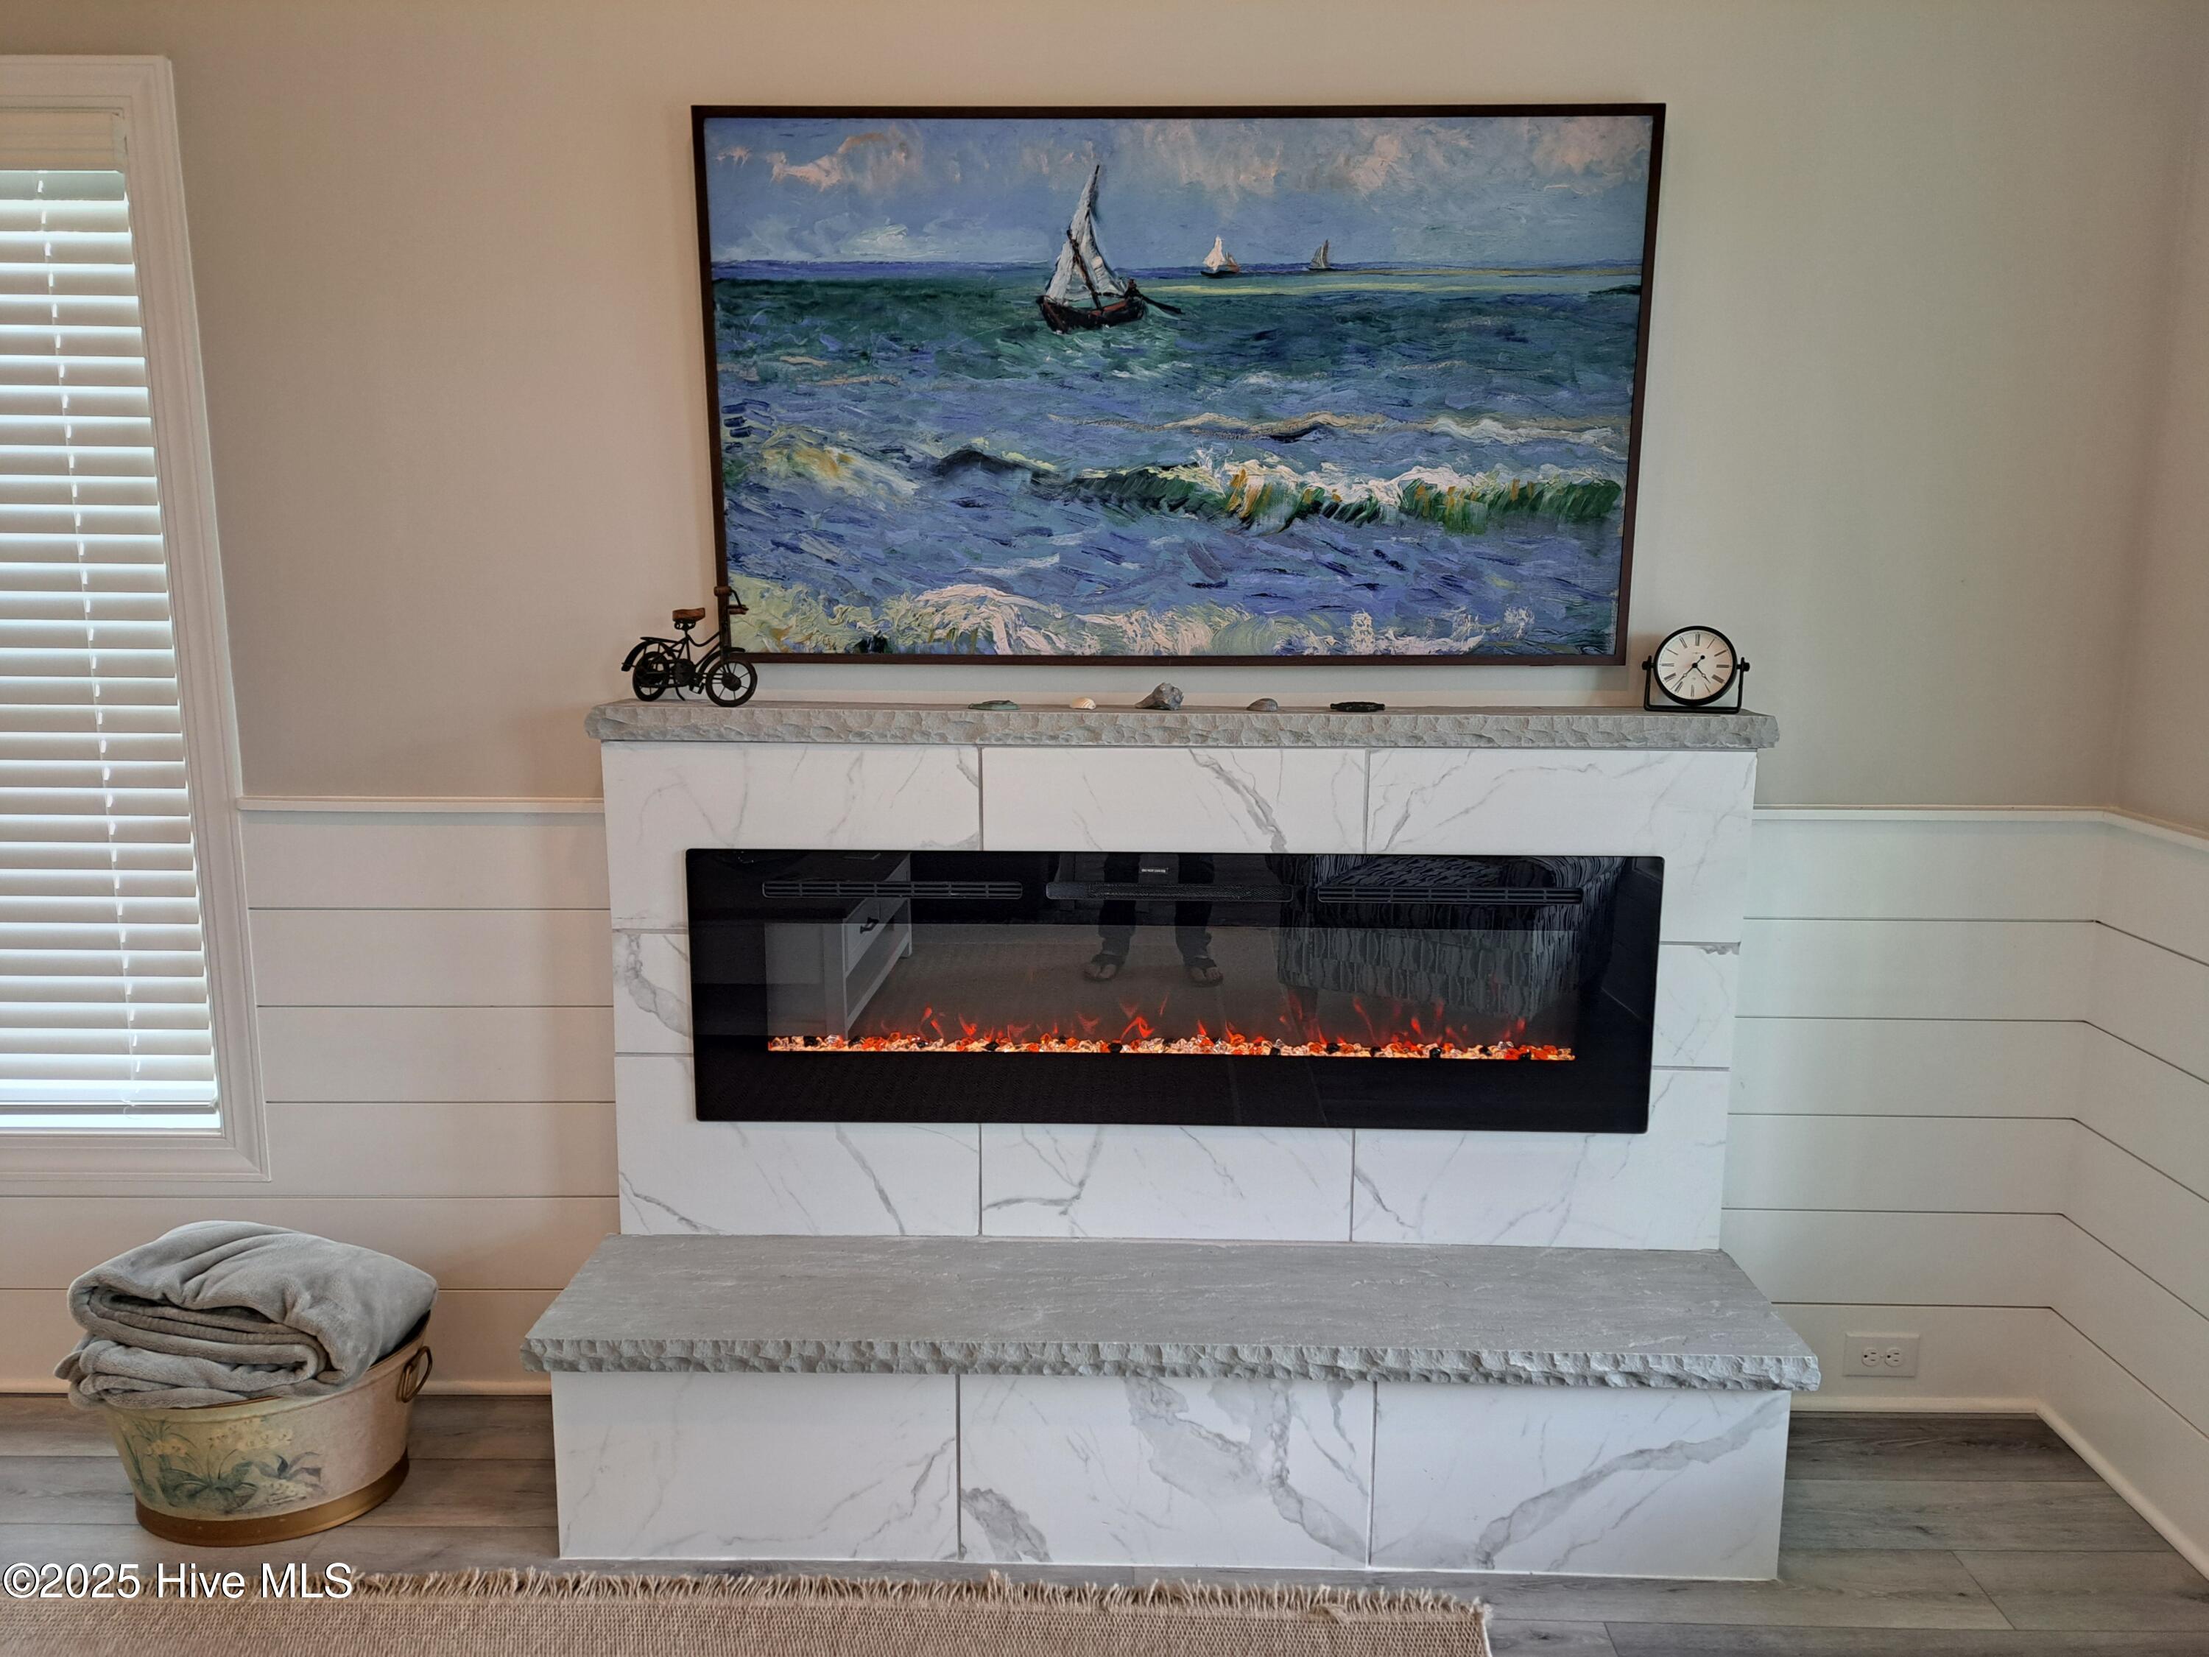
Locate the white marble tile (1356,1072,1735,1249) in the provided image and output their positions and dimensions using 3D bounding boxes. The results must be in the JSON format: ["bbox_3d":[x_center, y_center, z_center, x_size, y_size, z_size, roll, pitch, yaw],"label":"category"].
[{"bbox_3d":[0.702,0.527,2.466,0.595,0.302,0.012,1,9,1],"label":"white marble tile"}]

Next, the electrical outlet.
[{"bbox_3d":[1.359,0.922,2.681,0.125,0.081,0.010,1,9,1],"label":"electrical outlet"}]

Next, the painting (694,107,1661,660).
[{"bbox_3d":[0.109,-0.683,2.421,1.472,0.845,0.035,1,11,1],"label":"painting"}]

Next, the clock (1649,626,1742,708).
[{"bbox_3d":[0.937,-0.252,2.424,0.162,0.136,0.054,4,10,23],"label":"clock"}]

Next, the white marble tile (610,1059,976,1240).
[{"bbox_3d":[-0.493,0.516,2.490,0.593,0.302,0.012,1,9,1],"label":"white marble tile"}]

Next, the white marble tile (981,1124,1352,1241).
[{"bbox_3d":[0.104,0.578,2.503,0.601,0.199,0.014,0,9,1],"label":"white marble tile"}]

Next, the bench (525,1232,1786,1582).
[{"bbox_3d":[0.090,0.884,2.344,1.810,0.374,0.368,1,9,1],"label":"bench"}]

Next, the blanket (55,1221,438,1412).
[{"bbox_3d":[-1.344,0.734,2.414,0.561,0.232,0.394,0,9,-2],"label":"blanket"}]

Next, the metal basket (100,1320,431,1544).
[{"bbox_3d":[-1.331,0.926,2.446,0.502,0.262,0.409,0,9,-2],"label":"metal basket"}]

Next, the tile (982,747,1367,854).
[{"bbox_3d":[0.107,-0.044,2.402,0.601,0.169,0.014,0,9,1],"label":"tile"}]

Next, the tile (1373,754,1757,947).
[{"bbox_3d":[0.705,0.028,2.390,0.595,0.300,0.012,1,9,1],"label":"tile"}]

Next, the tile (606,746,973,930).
[{"bbox_3d":[-0.490,0.018,2.414,0.593,0.300,0.012,1,9,1],"label":"tile"}]

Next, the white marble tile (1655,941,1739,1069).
[{"bbox_3d":[0.933,0.282,2.437,0.143,0.204,0.014,0,9,1],"label":"white marble tile"}]

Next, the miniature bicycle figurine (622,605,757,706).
[{"bbox_3d":[-0.655,-0.286,2.400,0.255,0.184,0.085,6,10,31],"label":"miniature bicycle figurine"}]

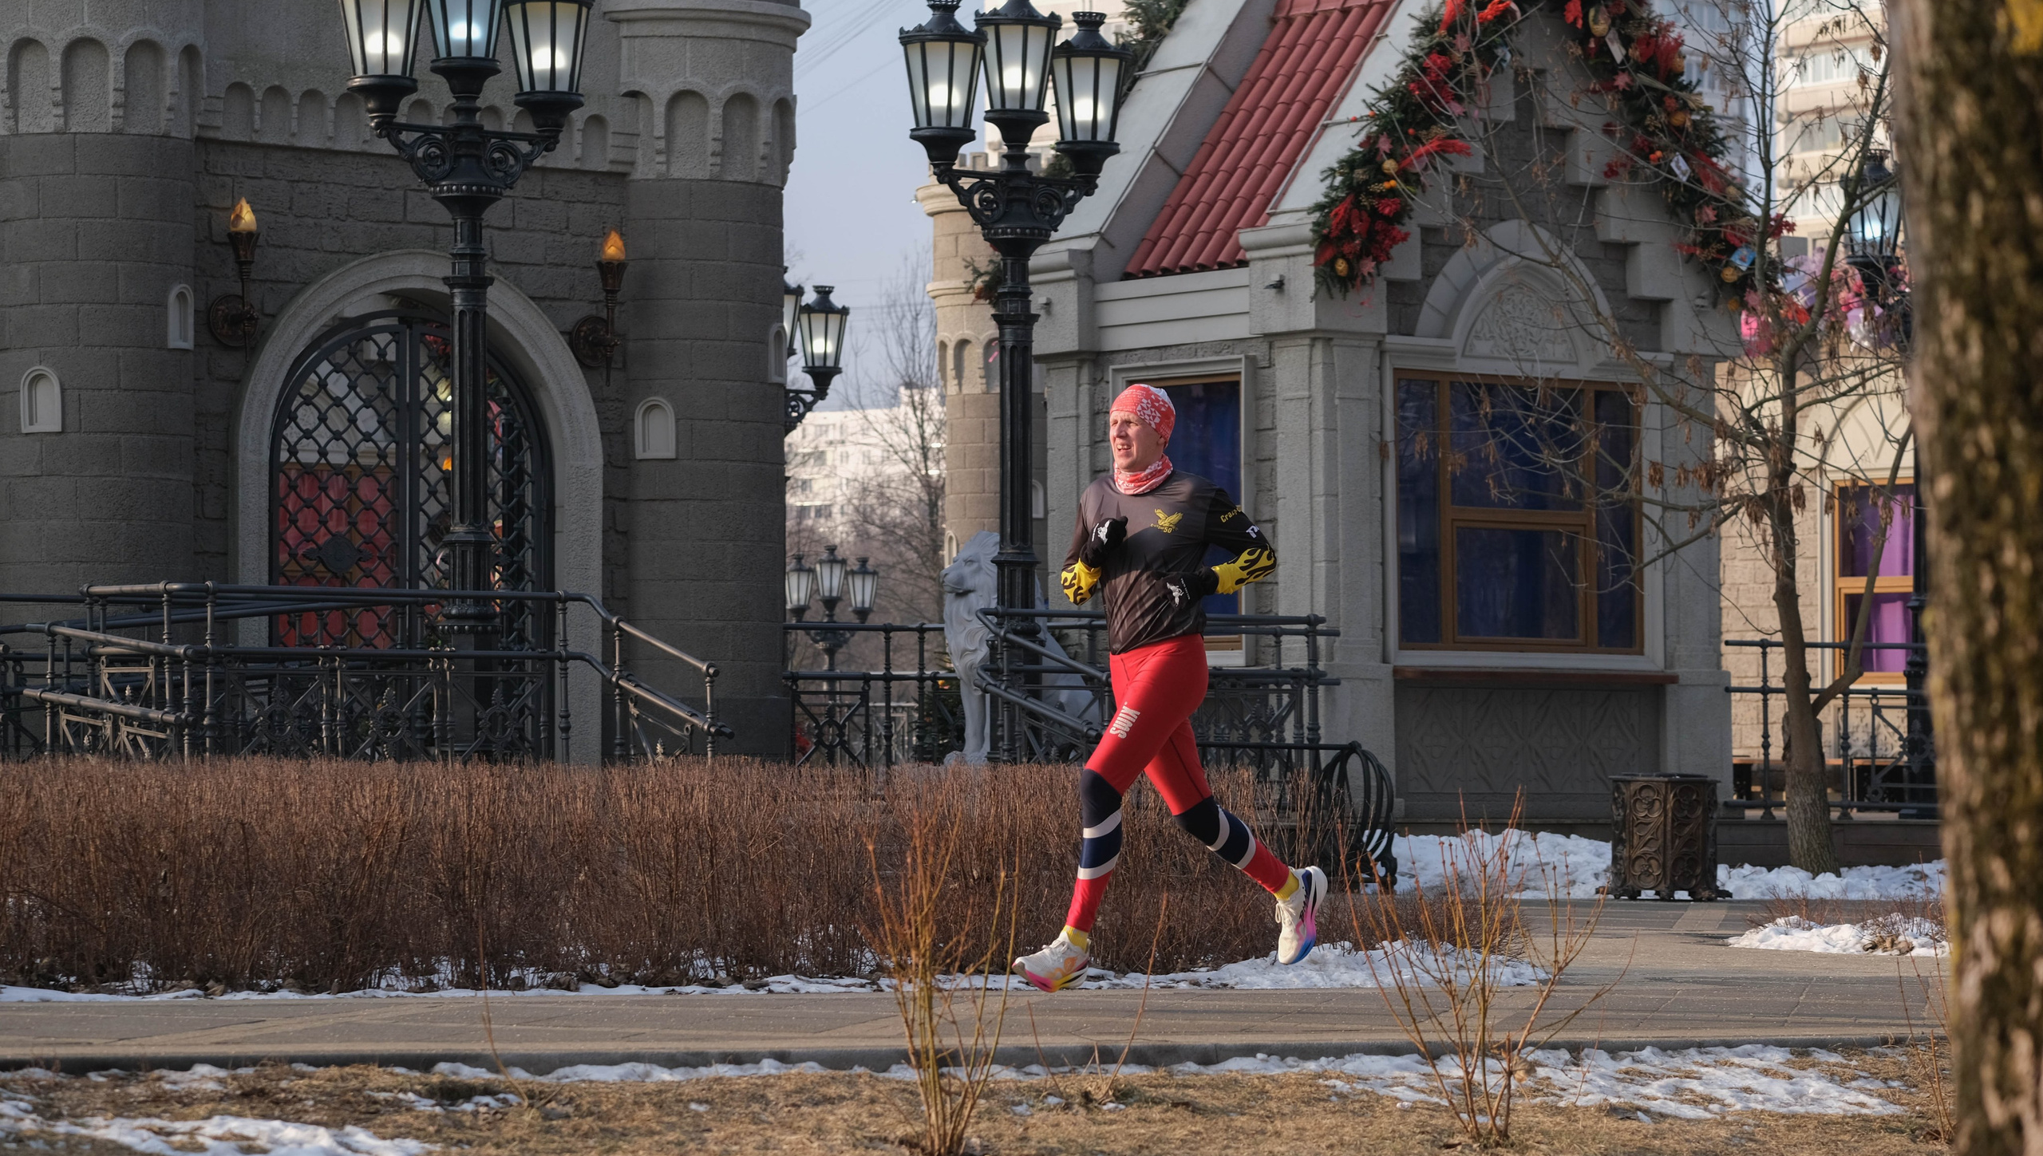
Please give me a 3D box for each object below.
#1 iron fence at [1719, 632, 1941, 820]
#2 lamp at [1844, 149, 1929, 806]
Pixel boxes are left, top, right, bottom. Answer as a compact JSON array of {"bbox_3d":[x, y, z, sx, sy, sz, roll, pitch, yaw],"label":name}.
[{"bbox_3d":[4.531,0.830,30.000,1.600,0.970,0.120,1,-3,-33],"label":"iron fence"},{"bbox_3d":[5.006,-0.575,30.000,1.250,3.720,0.420,2,-3,-37],"label":"lamp"}]

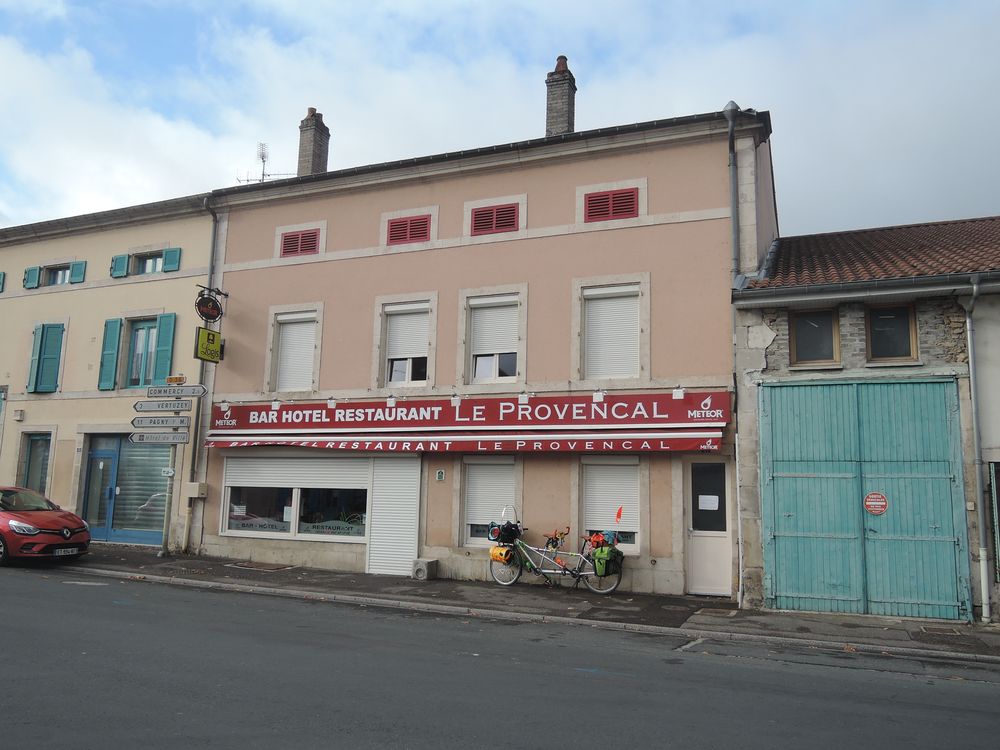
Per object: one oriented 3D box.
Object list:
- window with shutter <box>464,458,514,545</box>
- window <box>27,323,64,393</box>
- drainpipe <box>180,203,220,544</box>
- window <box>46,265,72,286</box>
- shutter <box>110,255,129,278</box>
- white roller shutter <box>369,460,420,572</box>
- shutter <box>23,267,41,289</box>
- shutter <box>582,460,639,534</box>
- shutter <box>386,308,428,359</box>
[{"bbox_3d":[-0.185,2.374,15.111,1.054,1.668,0.180,-2,-10,23],"label":"window with shutter"},{"bbox_3d":[-11.215,-0.416,19.922,1.030,1.710,0.180,-3,-9,24],"label":"window"},{"bbox_3d":[-6.615,-0.092,17.925,0.140,7.845,0.280,-2,-10,23],"label":"drainpipe"},{"bbox_3d":[-11.291,-2.549,20.712,0.874,0.561,0.160,-2,-10,23],"label":"window"},{"bbox_3d":[-9.073,-2.604,19.322,0.510,0.540,0.050,-3,-9,24],"label":"shutter"},{"bbox_3d":[-2.101,2.786,15.973,1.066,2.260,0.100,-2,-10,22],"label":"white roller shutter"},{"bbox_3d":[-11.882,-2.480,20.554,0.510,0.540,0.050,-3,-9,24],"label":"shutter"},{"bbox_3d":[1.998,2.144,14.450,1.025,1.329,0.120,-2,-10,22],"label":"shutter"},{"bbox_3d":[-1.848,-0.848,16.229,1.000,1.040,0.130,-2,-9,22],"label":"shutter"}]

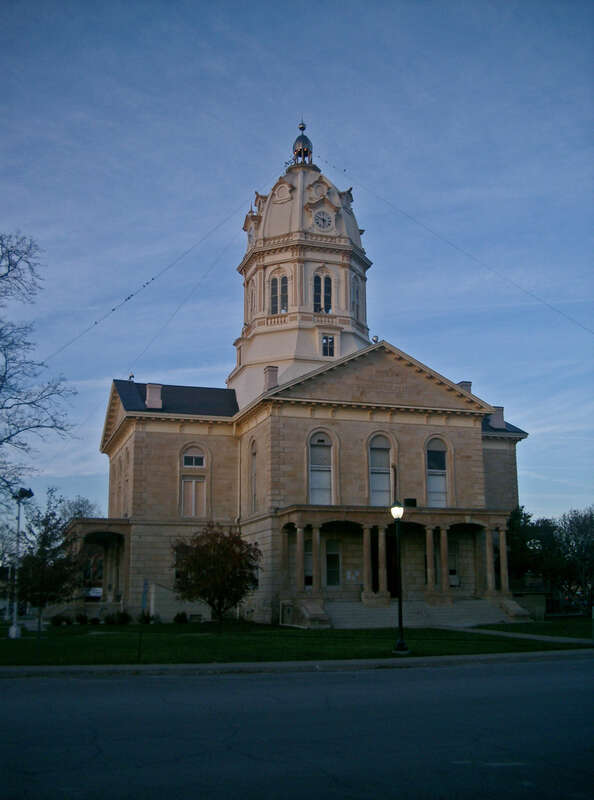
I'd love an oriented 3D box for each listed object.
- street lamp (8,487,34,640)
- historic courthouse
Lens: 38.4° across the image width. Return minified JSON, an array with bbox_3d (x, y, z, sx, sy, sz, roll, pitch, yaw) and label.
[{"bbox_3d":[-10.573,6.170,32.486,0.750,5.676,0.750,9,-16,-37],"label":"street lamp"},{"bbox_3d":[0.623,-3.307,62.043,31.200,36.775,31.200,4,-13,-18],"label":"historic courthouse"}]

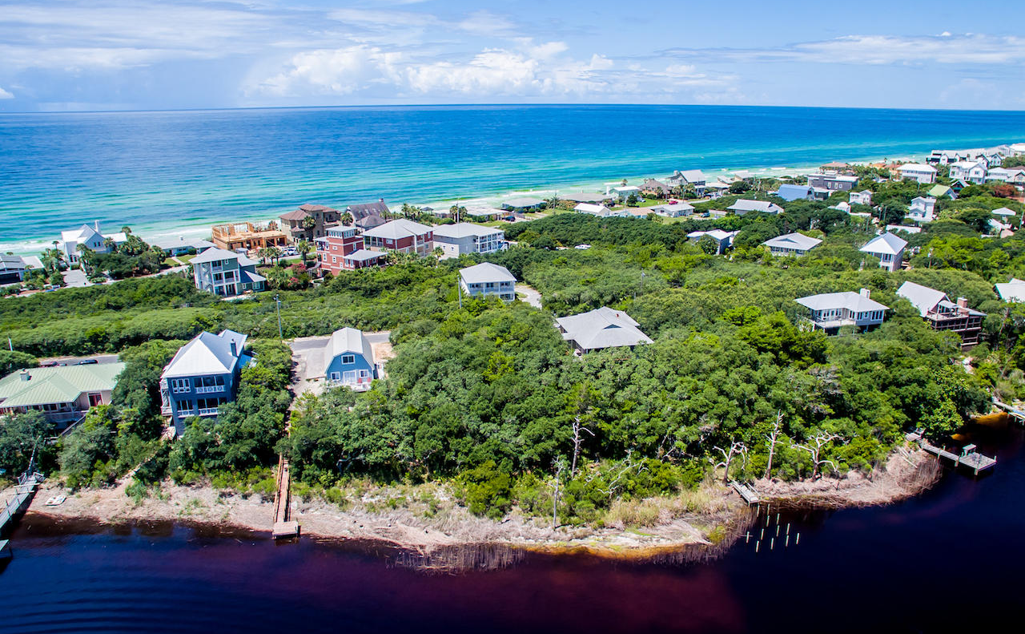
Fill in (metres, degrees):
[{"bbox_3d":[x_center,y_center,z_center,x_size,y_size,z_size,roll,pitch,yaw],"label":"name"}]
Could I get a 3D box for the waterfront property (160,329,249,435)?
[{"bbox_3d":[-45.430,8.040,85.240,9.600,13.000,14.000,-5,21,-13],"label":"waterfront property"}]

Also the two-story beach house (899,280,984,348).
[{"bbox_3d":[85.280,-0.830,117.180,12.300,10.500,13.200,-5,21,-14],"label":"two-story beach house"}]

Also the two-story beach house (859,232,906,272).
[{"bbox_3d":[108.420,-19.780,167.450,9.500,10.500,15.500,16,26,36],"label":"two-story beach house"}]

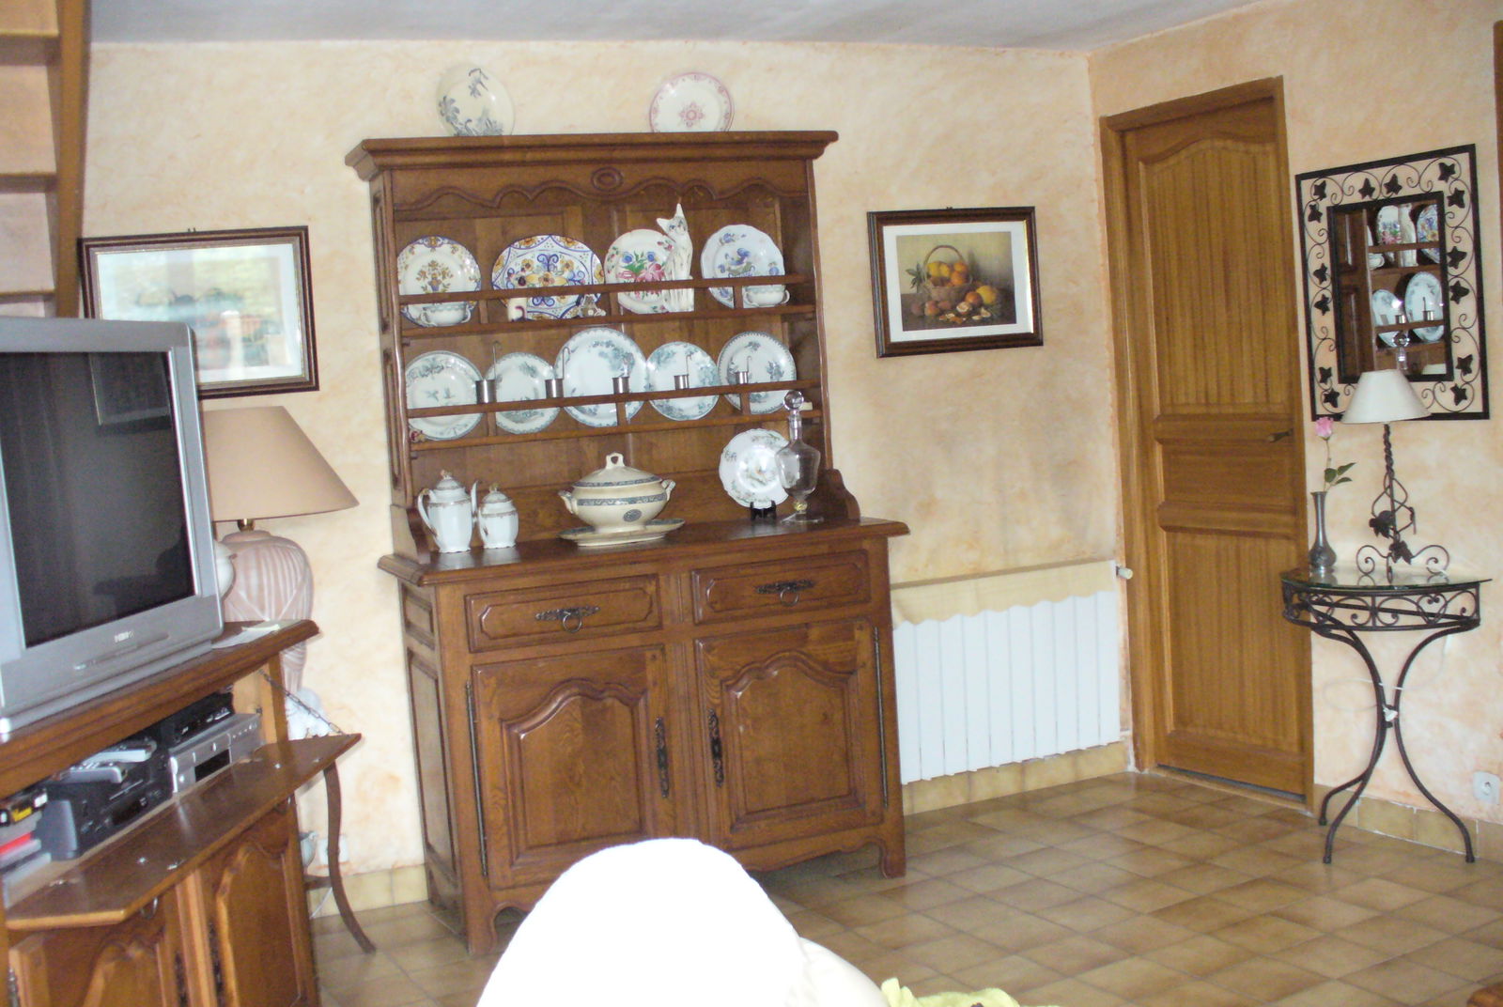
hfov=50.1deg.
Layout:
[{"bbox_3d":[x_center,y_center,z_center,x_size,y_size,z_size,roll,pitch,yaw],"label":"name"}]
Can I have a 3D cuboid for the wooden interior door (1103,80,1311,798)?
[{"bbox_3d":[1.381,-0.159,4.815,0.080,2.120,0.780,-6,4,-28],"label":"wooden interior door"}]

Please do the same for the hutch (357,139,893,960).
[{"bbox_3d":[-0.296,0.044,4.281,1.300,2.035,0.557,-6,4,-20],"label":"hutch"}]

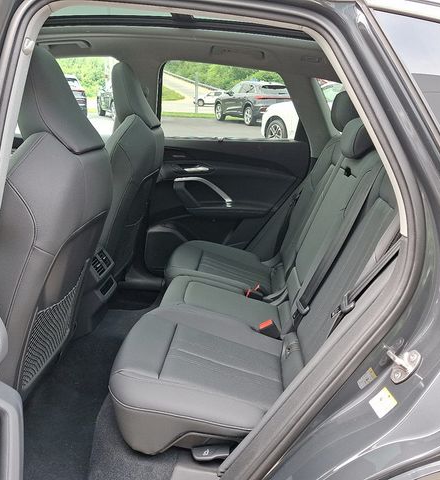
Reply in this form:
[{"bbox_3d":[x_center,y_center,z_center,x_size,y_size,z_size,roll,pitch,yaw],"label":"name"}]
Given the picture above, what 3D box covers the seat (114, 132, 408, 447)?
[{"bbox_3d":[0.135,-0.043,1.559,0.803,0.819,1.329,1,18,3],"label":"seat"}]

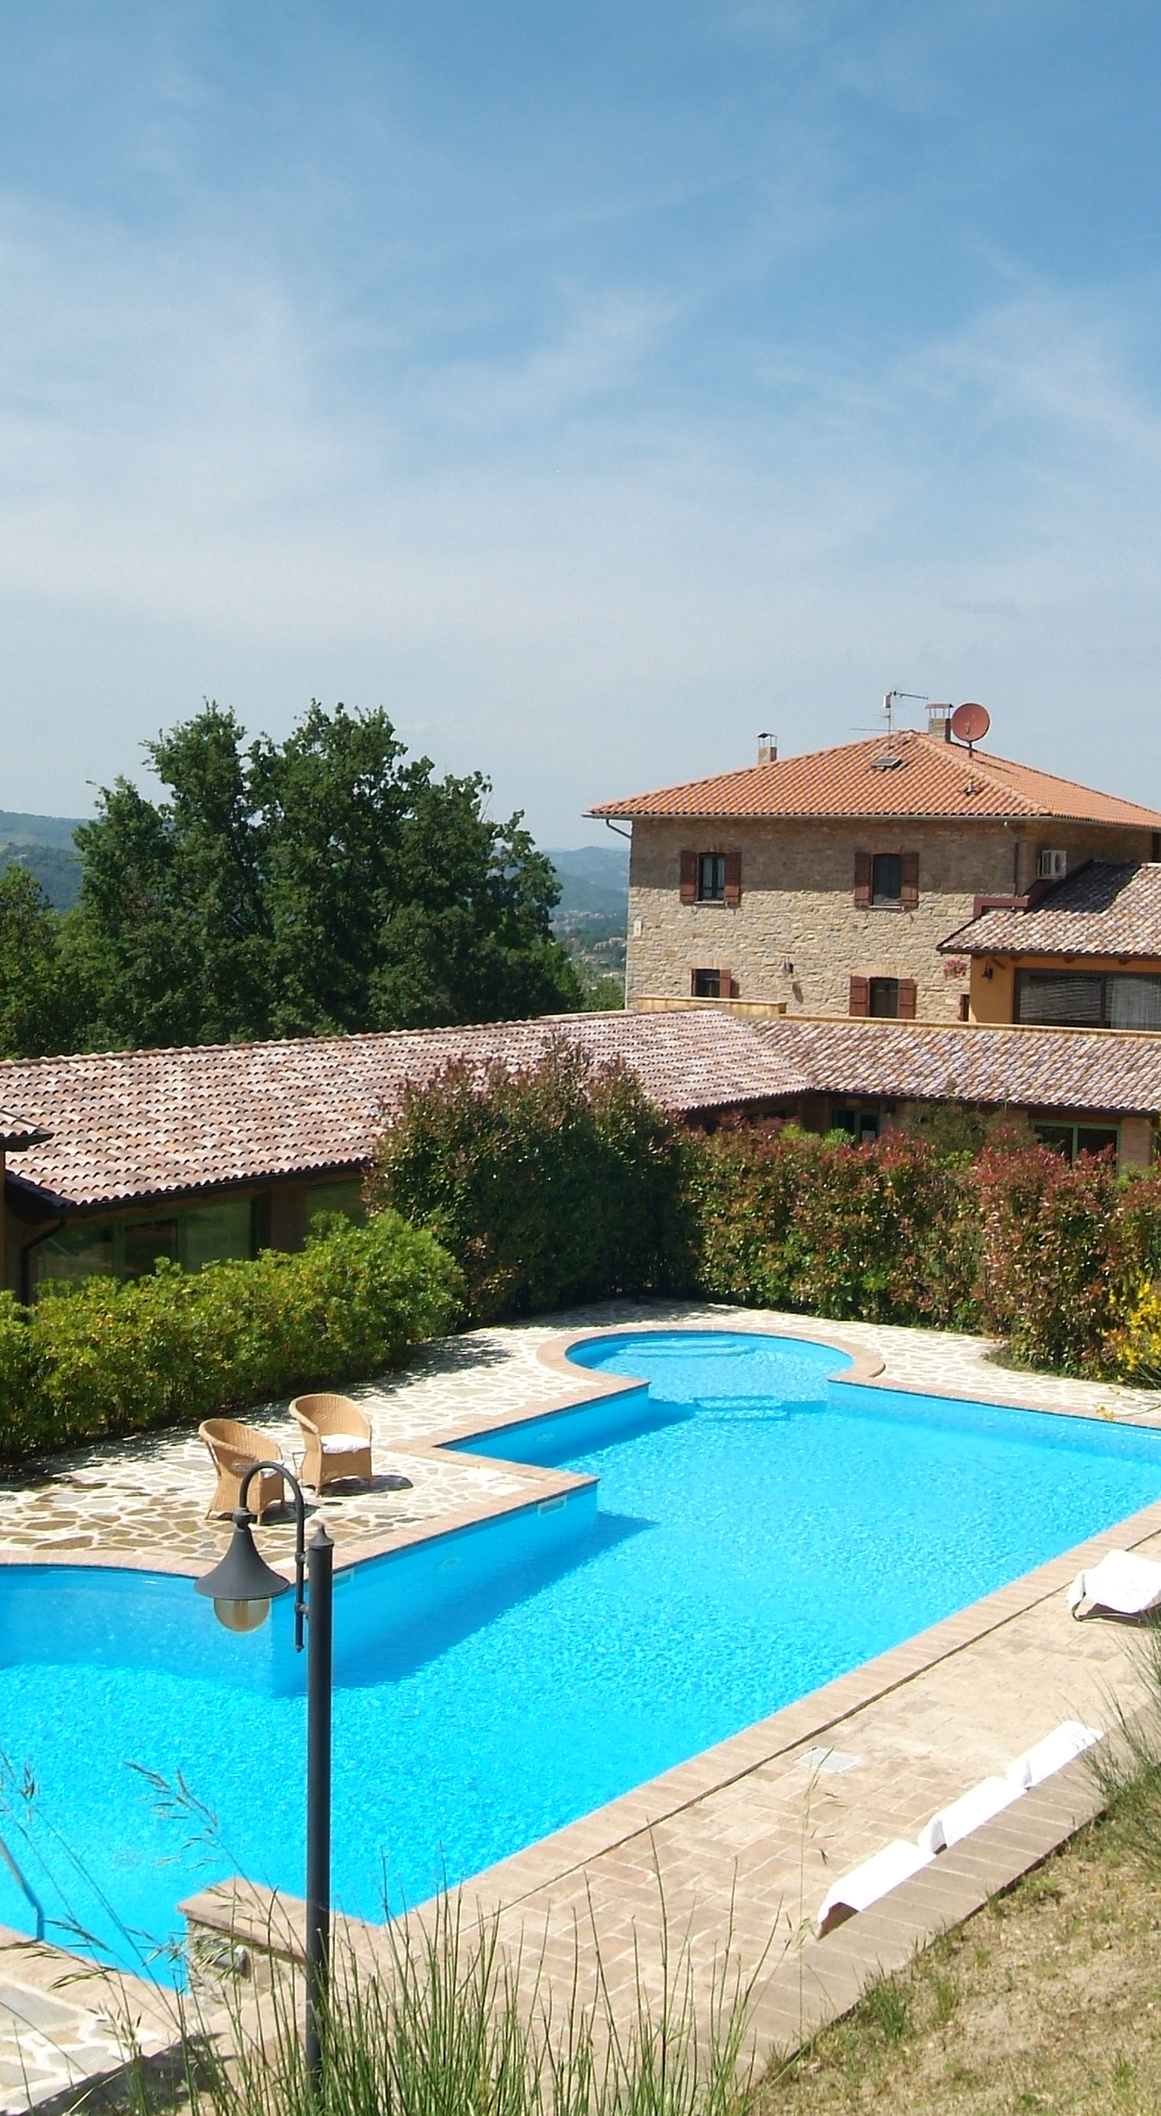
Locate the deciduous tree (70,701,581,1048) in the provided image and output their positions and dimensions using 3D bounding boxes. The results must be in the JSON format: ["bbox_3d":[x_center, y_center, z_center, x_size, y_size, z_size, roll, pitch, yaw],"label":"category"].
[{"bbox_3d":[-6.269,-2.900,56.443,12.300,11.660,10.800,0,4,-6],"label":"deciduous tree"}]

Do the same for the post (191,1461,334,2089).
[{"bbox_3d":[-1.488,3.376,10.659,0.770,3.020,0.450,3,5,28],"label":"post"}]

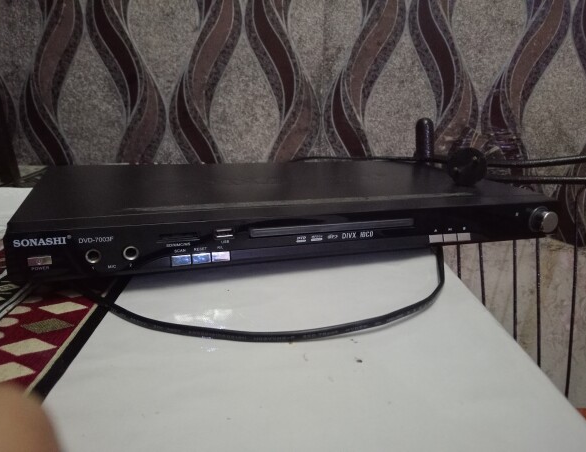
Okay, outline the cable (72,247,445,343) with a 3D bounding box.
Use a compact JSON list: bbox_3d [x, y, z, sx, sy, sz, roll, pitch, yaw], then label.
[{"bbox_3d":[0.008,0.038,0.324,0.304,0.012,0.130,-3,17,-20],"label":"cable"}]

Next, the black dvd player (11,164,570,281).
[{"bbox_3d":[-0.003,-0.020,0.456,0.430,0.042,0.217,-3,17,-20],"label":"black dvd player"}]

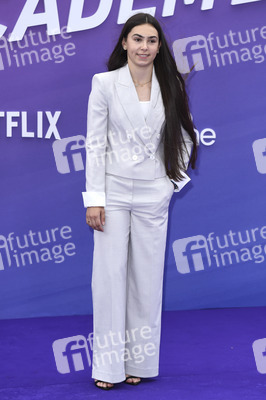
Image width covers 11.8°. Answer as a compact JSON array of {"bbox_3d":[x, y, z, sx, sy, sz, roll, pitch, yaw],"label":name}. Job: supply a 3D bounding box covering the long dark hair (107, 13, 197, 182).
[{"bbox_3d":[0.083,-0.460,5.780,0.380,0.750,0.280,-1,6,-6],"label":"long dark hair"}]

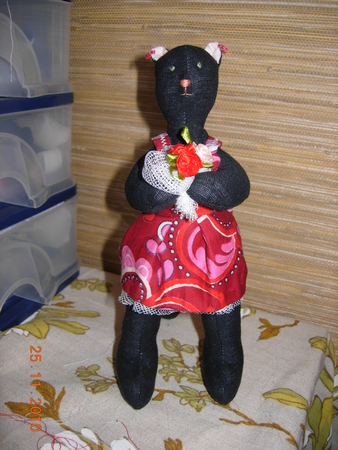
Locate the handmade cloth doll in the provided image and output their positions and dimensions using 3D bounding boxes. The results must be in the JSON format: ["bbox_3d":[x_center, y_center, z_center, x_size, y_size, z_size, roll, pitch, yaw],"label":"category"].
[{"bbox_3d":[0.013,0.002,0.430,0.120,0.315,0.115,0,21,-3],"label":"handmade cloth doll"}]

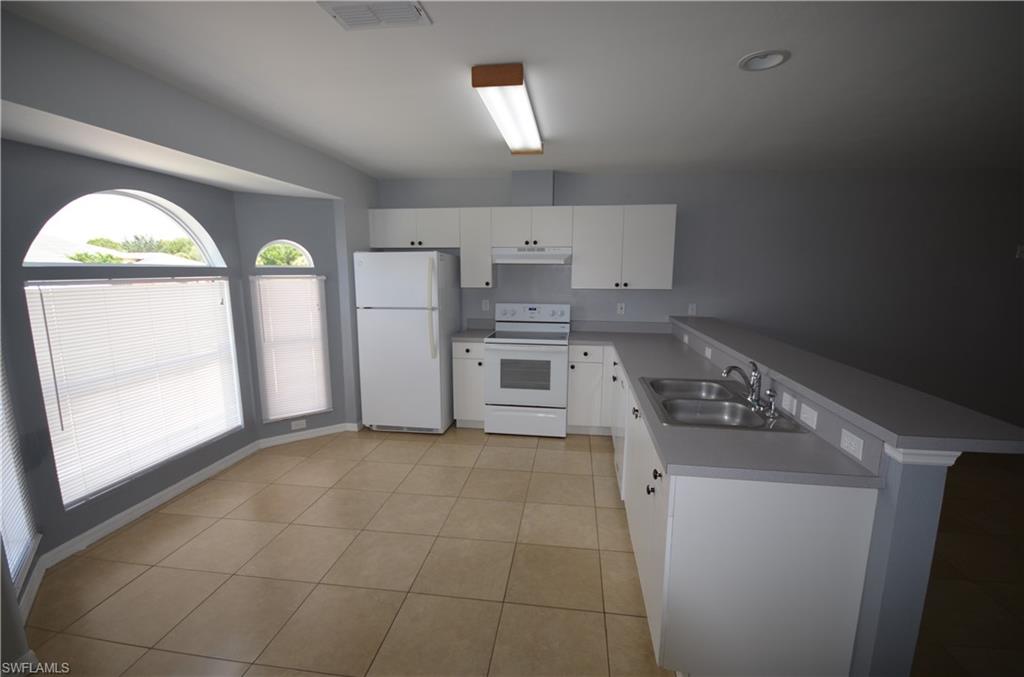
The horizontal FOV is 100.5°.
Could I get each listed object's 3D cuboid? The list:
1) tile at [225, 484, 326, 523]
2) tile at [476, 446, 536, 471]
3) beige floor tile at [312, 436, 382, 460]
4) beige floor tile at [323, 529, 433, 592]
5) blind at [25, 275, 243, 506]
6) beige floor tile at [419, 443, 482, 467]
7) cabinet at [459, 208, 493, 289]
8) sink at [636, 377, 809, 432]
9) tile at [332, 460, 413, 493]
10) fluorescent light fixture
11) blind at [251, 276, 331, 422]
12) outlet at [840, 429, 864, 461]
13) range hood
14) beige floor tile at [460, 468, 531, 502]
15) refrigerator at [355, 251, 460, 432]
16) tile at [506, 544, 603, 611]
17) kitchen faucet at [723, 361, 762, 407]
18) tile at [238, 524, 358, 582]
[{"bbox_3d":[-1.535,1.095,2.830,0.457,0.010,0.437,1,9,8],"label":"tile"},{"bbox_3d":[-0.041,1.006,3.563,0.457,0.010,0.457,1,8,8],"label":"tile"},{"bbox_3d":[-1.407,0.960,3.680,0.457,0.010,0.437,1,9,8],"label":"beige floor tile"},{"bbox_3d":[-0.693,1.190,2.298,0.462,0.010,0.445,1,9,8],"label":"beige floor tile"},{"bbox_3d":[-2.337,0.224,2.845,0.050,1.233,1.280,1,9,8],"label":"blind"},{"bbox_3d":[-0.497,0.973,3.546,0.457,0.010,0.437,1,9,8],"label":"beige floor tile"},{"bbox_3d":[-0.325,-0.909,4.380,0.316,0.775,0.328,1,8,9],"label":"cabinet"},{"bbox_3d":[0.927,0.377,2.045,0.517,0.186,0.834,1,8,9],"label":"sink"},{"bbox_3d":[-1.029,1.046,3.231,0.462,0.010,0.445,1,9,8],"label":"tile"},{"bbox_3d":[0.025,-1.407,2.732,0.258,0.110,1.191,1,8,9],"label":"fluorescent light fixture"},{"bbox_3d":[-1.930,0.092,3.791,0.590,1.265,0.050,-7,11,-36],"label":"blind"},{"bbox_3d":[1.120,0.350,1.401,0.012,0.071,0.110,1,9,8],"label":"outlet"},{"bbox_3d":[0.197,-0.794,4.086,0.757,0.158,0.400,1,9,8],"label":"range hood"},{"bbox_3d":[-0.104,1.067,3.114,0.457,0.010,0.457,1,8,8],"label":"beige floor tile"},{"bbox_3d":[-0.989,0.019,4.277,0.802,1.713,0.744,1,8,9],"label":"refrigerator"},{"bbox_3d":[0.225,1.207,2.170,0.462,0.010,0.445,1,9,8],"label":"tile"},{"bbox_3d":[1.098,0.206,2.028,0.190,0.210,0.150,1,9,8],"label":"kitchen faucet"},{"bbox_3d":[-1.146,1.173,2.345,0.458,0.010,0.445,1,9,8],"label":"tile"}]

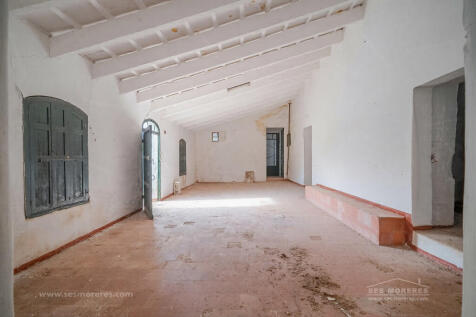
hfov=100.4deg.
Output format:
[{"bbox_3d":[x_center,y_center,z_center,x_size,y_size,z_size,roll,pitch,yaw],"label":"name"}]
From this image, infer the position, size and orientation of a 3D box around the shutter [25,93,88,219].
[{"bbox_3d":[-2.290,-0.057,2.590,0.080,1.430,0.880,0,0,2],"label":"shutter"}]

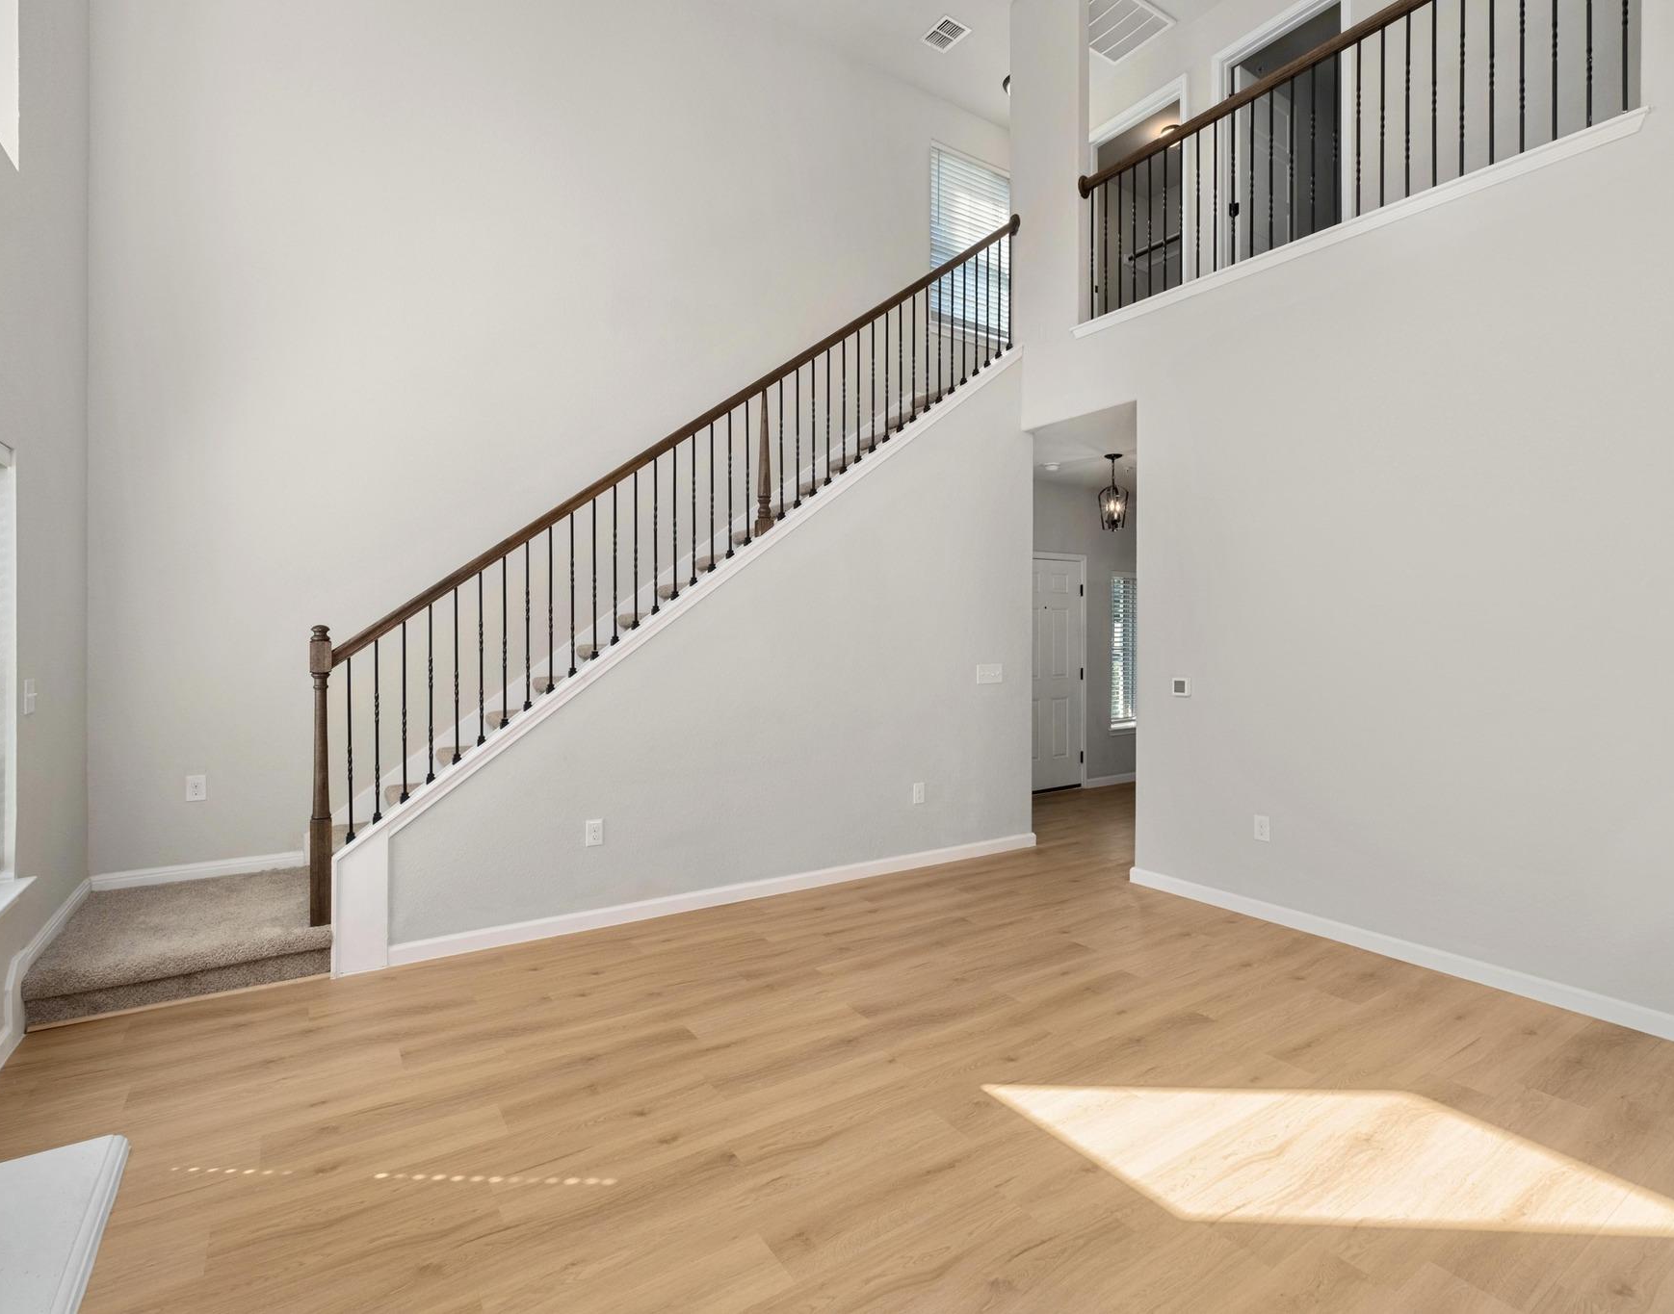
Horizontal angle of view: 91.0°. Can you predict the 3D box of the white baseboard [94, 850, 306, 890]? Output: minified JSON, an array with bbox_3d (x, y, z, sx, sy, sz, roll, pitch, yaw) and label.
[{"bbox_3d":[-2.941,0.995,3.819,0.780,0.085,0.018,0,1,-33],"label":"white baseboard"}]

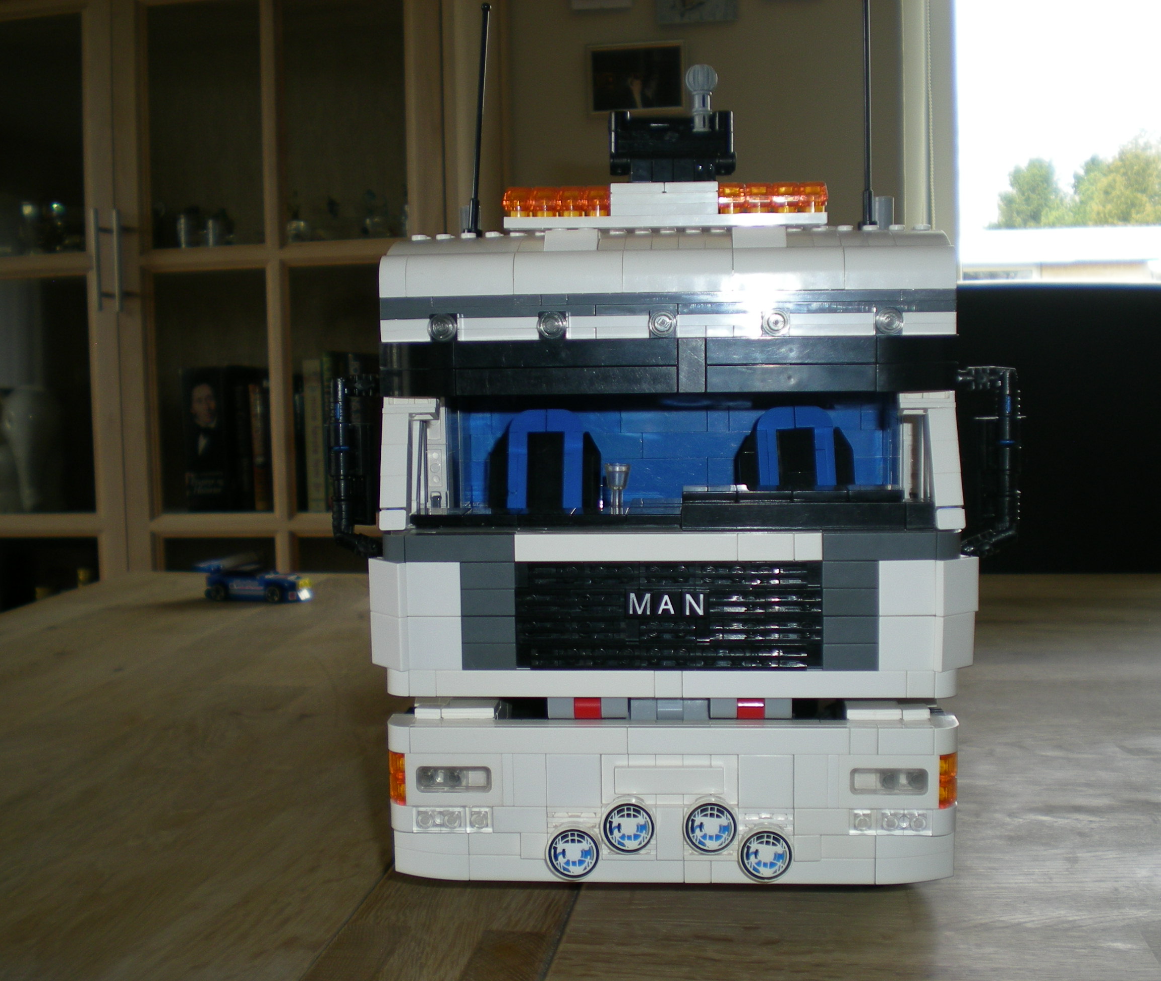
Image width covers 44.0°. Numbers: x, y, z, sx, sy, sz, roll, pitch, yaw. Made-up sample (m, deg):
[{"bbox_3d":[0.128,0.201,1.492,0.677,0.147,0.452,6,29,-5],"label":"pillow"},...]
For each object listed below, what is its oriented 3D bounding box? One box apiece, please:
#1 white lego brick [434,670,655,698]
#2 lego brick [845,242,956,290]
[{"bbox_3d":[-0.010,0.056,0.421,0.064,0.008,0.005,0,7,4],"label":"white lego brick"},{"bbox_3d":[0.091,-0.064,0.414,0.032,0.013,0.016,-1,5,6],"label":"lego brick"}]

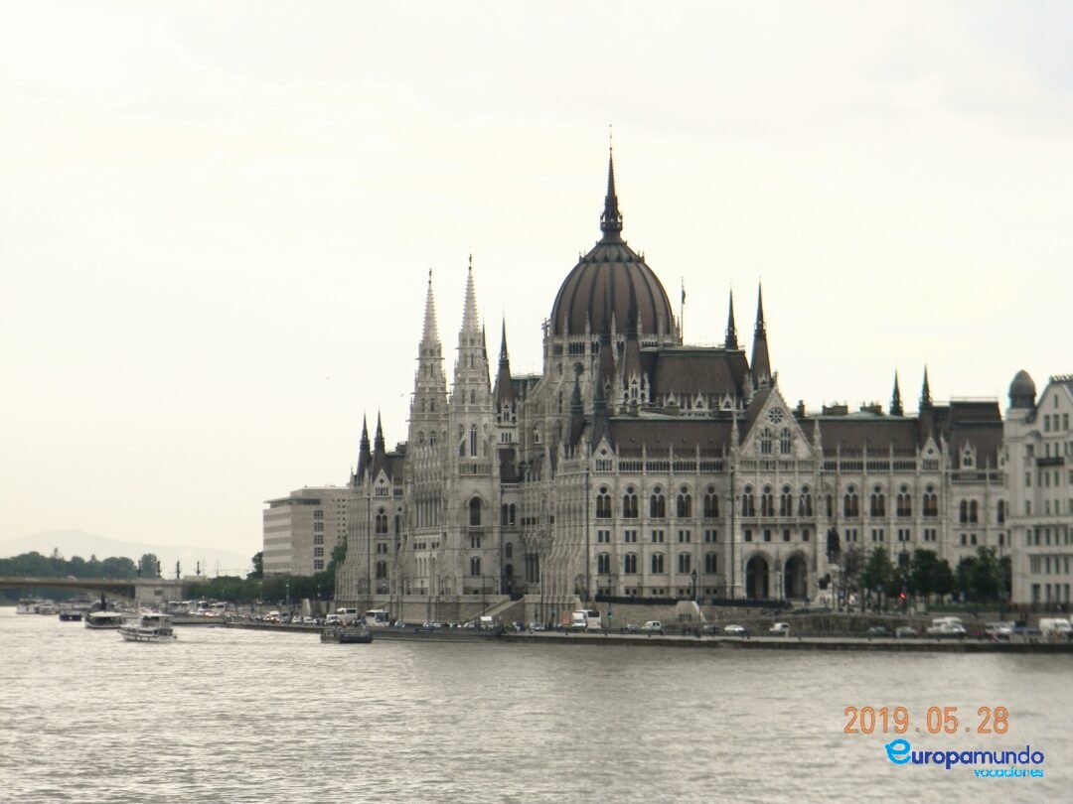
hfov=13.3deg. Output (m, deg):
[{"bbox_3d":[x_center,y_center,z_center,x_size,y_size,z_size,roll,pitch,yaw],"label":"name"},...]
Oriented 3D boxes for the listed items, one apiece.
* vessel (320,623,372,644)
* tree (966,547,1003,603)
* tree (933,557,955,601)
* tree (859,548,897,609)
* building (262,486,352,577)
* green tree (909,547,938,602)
[{"bbox_3d":[-33.455,41.259,812.521,6.100,3.000,15.000,1,-3,-16],"label":"vessel"},{"bbox_3d":[77.312,30.288,792.427,6.300,10.630,6.300,0,-2,0],"label":"tree"},{"bbox_3d":[70.452,31.349,795.385,4.300,8.430,4.300,0,-2,0],"label":"tree"},{"bbox_3d":[57.833,30.178,777.418,6.500,10.680,6.500,0,-2,0],"label":"tree"},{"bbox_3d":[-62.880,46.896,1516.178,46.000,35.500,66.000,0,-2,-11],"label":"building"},{"bbox_3d":[66.843,30.417,792.422,5.600,10.200,5.600,0,-2,0],"label":"green tree"}]

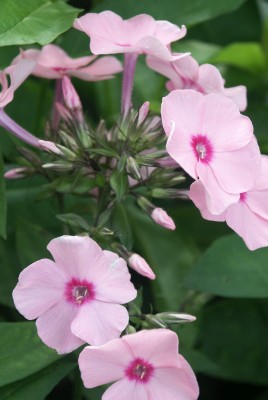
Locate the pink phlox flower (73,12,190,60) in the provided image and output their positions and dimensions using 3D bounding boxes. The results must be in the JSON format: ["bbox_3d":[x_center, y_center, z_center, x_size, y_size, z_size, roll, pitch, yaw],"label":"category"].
[{"bbox_3d":[-0.001,-0.040,0.565,0.028,0.009,0.026,2,14,0],"label":"pink phlox flower"}]

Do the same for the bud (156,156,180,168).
[{"bbox_3d":[0.009,-0.009,0.572,0.007,0.003,0.003,9,0,15],"label":"bud"}]

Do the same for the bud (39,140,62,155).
[{"bbox_3d":[-0.021,-0.013,0.575,0.007,0.002,0.002,27,0,-9],"label":"bud"}]

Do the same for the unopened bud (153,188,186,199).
[{"bbox_3d":[0.009,-0.002,0.552,0.008,0.002,0.002,4,0,-9],"label":"unopened bud"}]

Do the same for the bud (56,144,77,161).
[{"bbox_3d":[-0.016,-0.011,0.546,0.006,0.002,0.002,38,0,-9],"label":"bud"}]

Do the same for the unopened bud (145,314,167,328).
[{"bbox_3d":[0.005,0.030,0.568,0.006,0.002,0.002,29,0,12],"label":"unopened bud"}]

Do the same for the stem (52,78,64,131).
[{"bbox_3d":[-0.019,-0.023,0.564,0.002,0.013,0.002,7,6,0],"label":"stem"}]

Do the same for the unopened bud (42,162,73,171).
[{"bbox_3d":[-0.018,-0.008,0.548,0.007,0.002,0.002,-1,0,-9],"label":"unopened bud"}]

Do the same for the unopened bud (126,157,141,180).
[{"bbox_3d":[0.000,-0.007,0.545,0.002,0.006,0.002,-28,24,0],"label":"unopened bud"}]

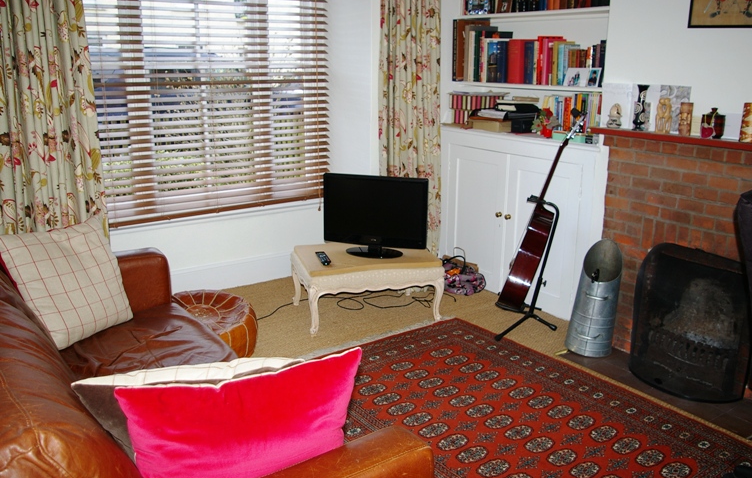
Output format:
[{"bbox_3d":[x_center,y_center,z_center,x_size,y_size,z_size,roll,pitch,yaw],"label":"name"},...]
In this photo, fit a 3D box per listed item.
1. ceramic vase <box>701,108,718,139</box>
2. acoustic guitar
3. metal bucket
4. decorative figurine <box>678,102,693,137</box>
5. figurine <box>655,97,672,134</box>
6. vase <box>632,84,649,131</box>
[{"bbox_3d":[1.341,-0.460,2.570,0.084,0.124,0.084,-10,19,-36],"label":"ceramic vase"},{"bbox_3d":[0.840,-0.120,3.164,0.125,1.030,0.385,21,21,12],"label":"acoustic guitar"},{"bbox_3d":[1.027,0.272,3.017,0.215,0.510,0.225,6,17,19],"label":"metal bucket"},{"bbox_3d":[1.247,-0.478,2.592,0.053,0.132,0.050,13,20,38],"label":"decorative figurine"},{"bbox_3d":[1.191,-0.506,2.664,0.062,0.145,0.045,12,20,37],"label":"figurine"},{"bbox_3d":[1.124,-0.555,2.745,0.060,0.190,0.055,12,20,36],"label":"vase"}]

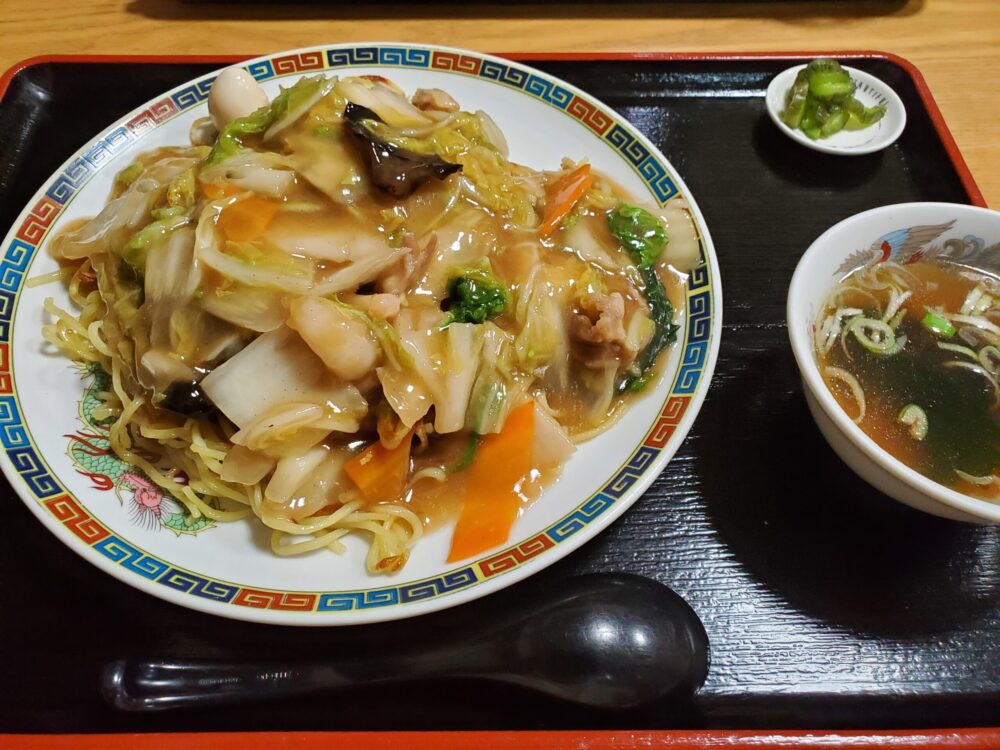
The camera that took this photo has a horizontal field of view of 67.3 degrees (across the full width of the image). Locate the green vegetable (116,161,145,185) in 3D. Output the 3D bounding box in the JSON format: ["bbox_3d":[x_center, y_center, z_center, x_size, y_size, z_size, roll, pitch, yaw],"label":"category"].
[{"bbox_3d":[-0.153,-0.083,0.310,0.011,0.007,0.009,0,57,0],"label":"green vegetable"}]

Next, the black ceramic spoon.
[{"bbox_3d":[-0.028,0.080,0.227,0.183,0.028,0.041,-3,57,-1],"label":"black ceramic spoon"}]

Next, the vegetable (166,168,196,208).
[{"bbox_3d":[-0.124,-0.073,0.292,0.011,0.009,0.013,0,57,0],"label":"vegetable"}]

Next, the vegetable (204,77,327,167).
[{"bbox_3d":[-0.095,-0.103,0.305,0.049,0.024,0.029,-21,60,-13],"label":"vegetable"}]

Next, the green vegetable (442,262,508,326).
[{"bbox_3d":[-0.008,-0.027,0.253,0.021,0.016,0.020,0,57,0],"label":"green vegetable"}]

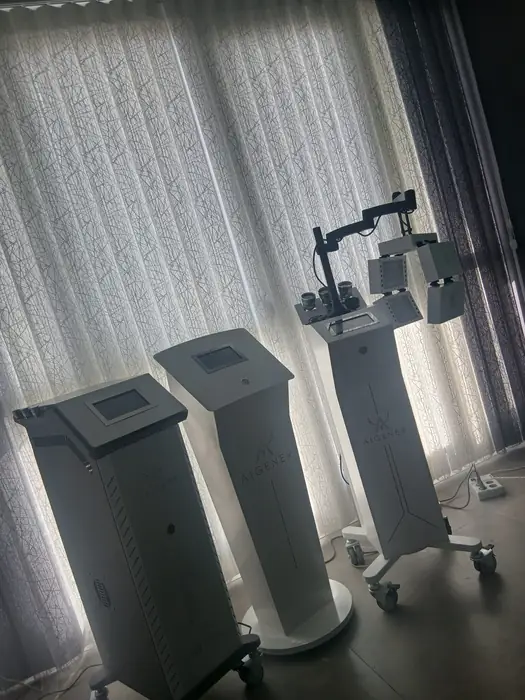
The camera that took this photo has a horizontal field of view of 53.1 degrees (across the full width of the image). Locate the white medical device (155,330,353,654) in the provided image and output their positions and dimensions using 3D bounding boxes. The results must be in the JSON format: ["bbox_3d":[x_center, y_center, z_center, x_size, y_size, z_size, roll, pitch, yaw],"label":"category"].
[{"bbox_3d":[-0.026,0.534,2.149,0.474,1.199,0.485,-20,6,-30],"label":"white medical device"}]

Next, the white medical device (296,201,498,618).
[{"bbox_3d":[0.550,0.173,2.181,0.735,1.554,0.520,-17,5,-2],"label":"white medical device"}]

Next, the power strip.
[{"bbox_3d":[1.173,0.719,2.765,0.126,0.049,0.192,-16,5,12],"label":"power strip"}]

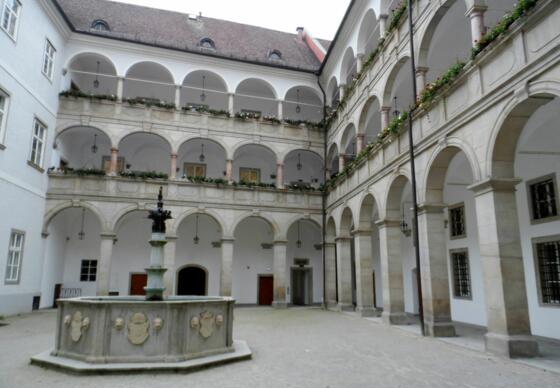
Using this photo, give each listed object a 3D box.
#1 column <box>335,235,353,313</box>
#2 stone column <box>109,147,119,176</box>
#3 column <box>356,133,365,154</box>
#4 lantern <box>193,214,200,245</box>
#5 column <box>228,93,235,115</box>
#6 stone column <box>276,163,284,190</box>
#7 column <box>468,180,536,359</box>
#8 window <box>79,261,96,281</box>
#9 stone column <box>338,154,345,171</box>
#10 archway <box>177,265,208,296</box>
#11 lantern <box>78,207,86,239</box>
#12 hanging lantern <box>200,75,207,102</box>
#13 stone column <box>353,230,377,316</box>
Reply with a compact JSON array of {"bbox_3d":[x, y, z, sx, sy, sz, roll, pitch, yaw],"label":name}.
[{"bbox_3d":[3.877,4.807,23.355,0.811,4.368,0.853,3,-13,-8],"label":"column"},{"bbox_3d":[-9.804,-1.894,22.945,0.460,1.700,0.460,4,-13,-15],"label":"stone column"},{"bbox_3d":[4.449,-2.378,21.401,0.468,1.726,0.468,3,-13,-8],"label":"column"},{"bbox_3d":[-5.598,2.371,26.033,0.428,1.935,0.428,4,-13,-16],"label":"lantern"},{"bbox_3d":[-3.350,-6.127,26.656,0.448,1.751,0.448,4,-13,-16],"label":"column"},{"bbox_3d":[0.019,-1.169,25.662,0.445,1.791,0.445,4,-13,-16],"label":"stone column"},{"bbox_3d":[5.424,1.737,9.424,0.820,4.060,0.920,2,-13,-7],"label":"column"},{"bbox_3d":[-11.765,4.761,24.009,1.040,1.270,0.150,4,-13,-15],"label":"window"},{"bbox_3d":[3.859,-1.731,24.288,0.448,1.629,0.448,2,-13,-7],"label":"stone column"},{"bbox_3d":[-5.985,6.304,26.714,2.145,2.662,0.312,4,-13,-14],"label":"archway"},{"bbox_3d":[-11.715,1.808,23.068,0.385,1.902,0.385,4,-13,-16],"label":"lantern"},{"bbox_3d":[-5.312,-7.367,27.088,0.360,2.050,0.360,4,-13,-15],"label":"hanging lantern"},{"bbox_3d":[4.150,3.825,18.904,0.820,4.060,0.920,2,-13,-7],"label":"stone column"}]

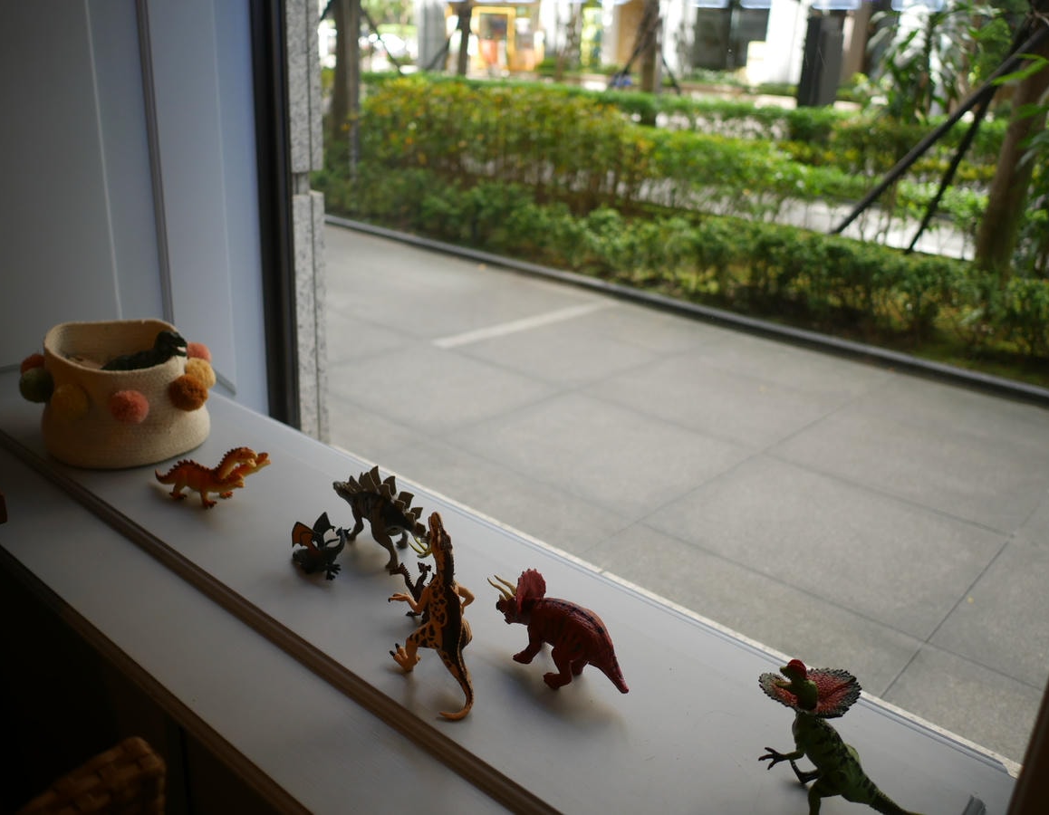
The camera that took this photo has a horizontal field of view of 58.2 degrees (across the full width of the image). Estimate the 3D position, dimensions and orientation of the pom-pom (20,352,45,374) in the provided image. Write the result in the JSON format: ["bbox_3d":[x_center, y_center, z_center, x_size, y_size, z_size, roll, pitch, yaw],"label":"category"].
[{"bbox_3d":[-0.662,-0.051,1.280,0.045,0.045,0.045,20,27,37],"label":"pom-pom"}]

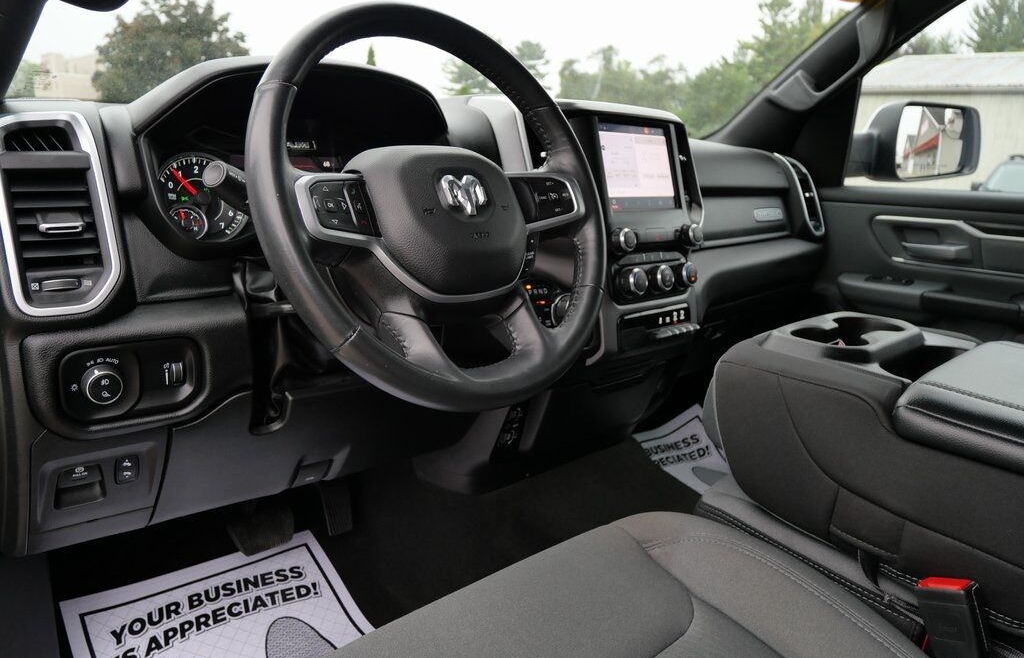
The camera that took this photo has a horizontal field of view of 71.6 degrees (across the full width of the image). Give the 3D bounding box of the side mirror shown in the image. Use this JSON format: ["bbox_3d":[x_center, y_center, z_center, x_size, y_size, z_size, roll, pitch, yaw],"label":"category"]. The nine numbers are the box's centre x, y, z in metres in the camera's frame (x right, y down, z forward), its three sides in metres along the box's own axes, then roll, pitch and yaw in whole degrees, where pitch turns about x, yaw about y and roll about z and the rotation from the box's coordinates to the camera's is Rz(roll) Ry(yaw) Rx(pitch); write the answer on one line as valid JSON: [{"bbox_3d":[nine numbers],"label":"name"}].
[{"bbox_3d":[0.989,-0.473,1.790,0.285,0.188,0.160,-5,15,-21],"label":"side mirror"}]

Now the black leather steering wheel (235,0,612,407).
[{"bbox_3d":[-0.066,-0.113,0.680,0.390,0.390,0.100,-12,-4,-42],"label":"black leather steering wheel"}]

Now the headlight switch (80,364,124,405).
[{"bbox_3d":[-0.378,0.051,0.655,0.033,0.033,0.019,-12,14,-42],"label":"headlight switch"}]

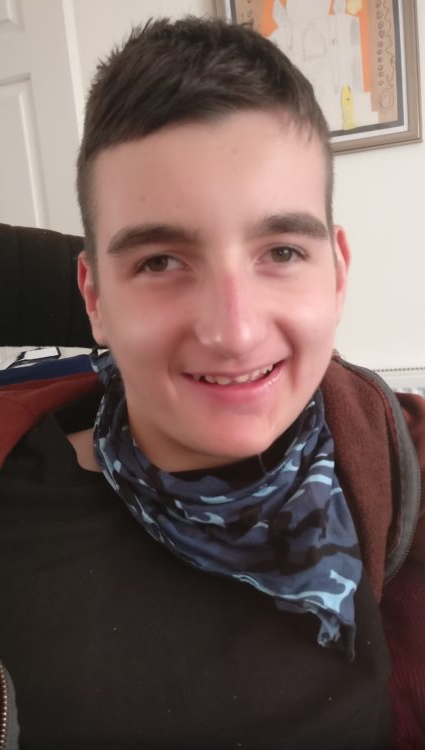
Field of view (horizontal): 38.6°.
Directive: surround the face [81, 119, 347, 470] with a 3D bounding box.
[{"bbox_3d":[0.004,-0.048,0.354,0.174,0.200,0.135,-6,6,-4],"label":"face"}]

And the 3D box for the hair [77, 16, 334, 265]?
[{"bbox_3d":[-0.007,-0.133,0.418,0.168,0.180,0.190,-6,7,-3],"label":"hair"}]

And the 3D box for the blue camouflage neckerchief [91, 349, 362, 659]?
[{"bbox_3d":[0.006,0.078,0.440,0.185,0.200,0.155,-6,9,-4],"label":"blue camouflage neckerchief"}]

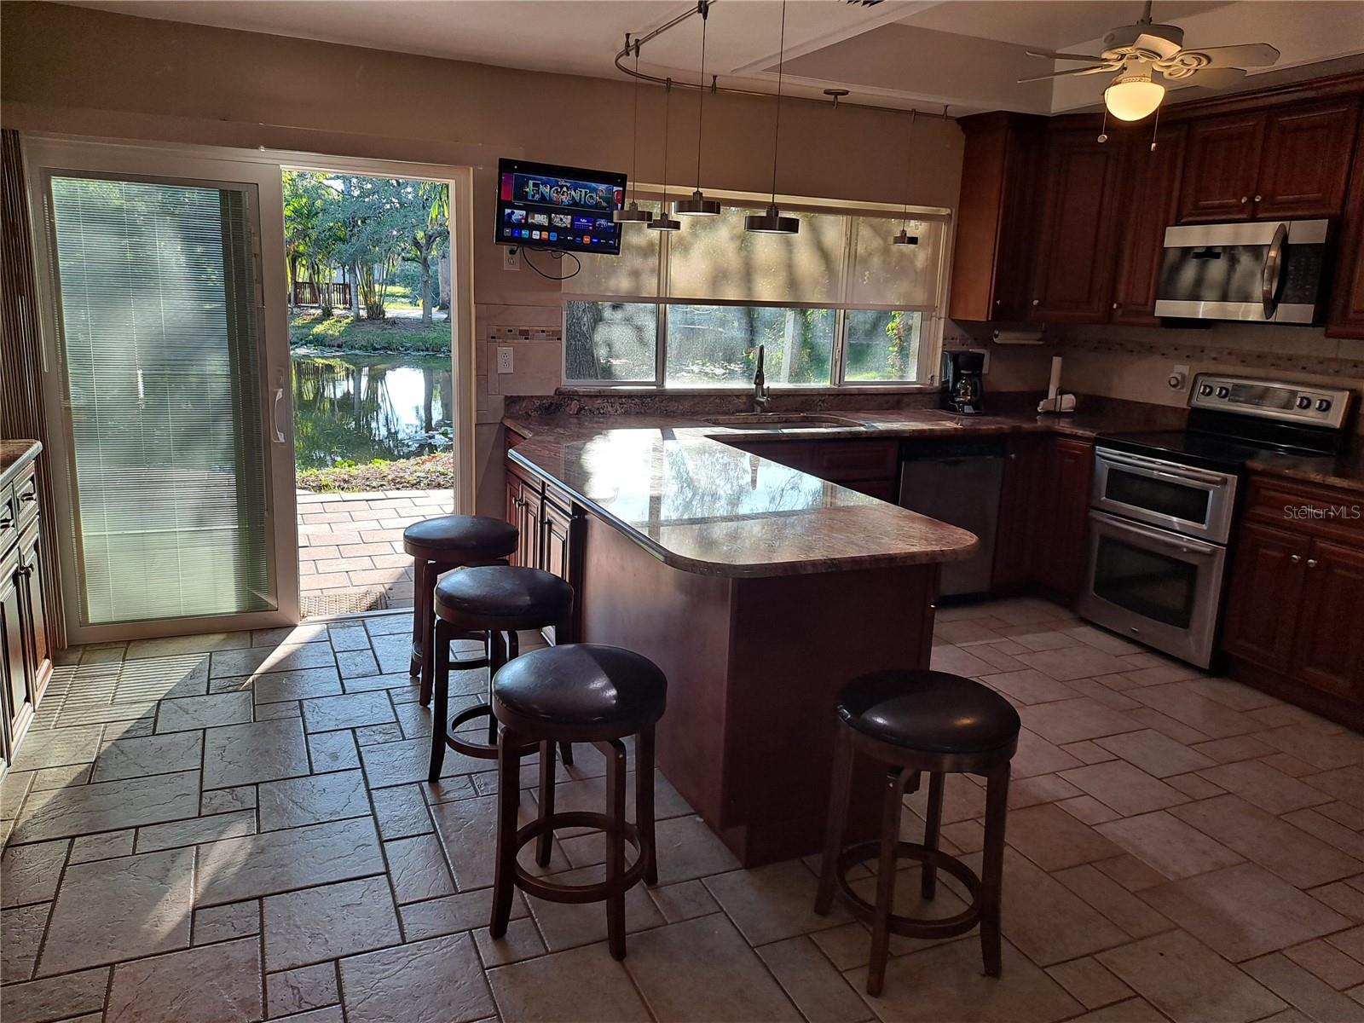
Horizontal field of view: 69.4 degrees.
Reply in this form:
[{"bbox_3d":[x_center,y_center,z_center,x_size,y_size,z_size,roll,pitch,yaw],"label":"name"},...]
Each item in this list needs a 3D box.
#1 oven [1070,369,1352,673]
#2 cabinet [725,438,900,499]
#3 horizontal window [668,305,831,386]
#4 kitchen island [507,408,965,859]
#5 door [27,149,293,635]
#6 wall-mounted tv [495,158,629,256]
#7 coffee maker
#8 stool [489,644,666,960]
[{"bbox_3d":[2.335,0.018,4.409,0.670,1.190,0.757,-3,13,-22],"label":"oven"},{"bbox_3d":[0.456,0.047,4.780,0.920,0.880,0.610,-3,13,-21],"label":"cabinet"},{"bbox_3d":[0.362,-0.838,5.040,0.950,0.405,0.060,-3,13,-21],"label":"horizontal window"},{"bbox_3d":[-0.094,0.273,3.566,0.915,0.914,2.670,-3,13,-22],"label":"kitchen island"},{"bbox_3d":[-2.081,-0.437,4.046,0.870,1.970,0.080,-3,13,-21],"label":"door"},{"bbox_3d":[-0.511,-1.273,4.150,0.560,0.334,0.050,-4,22,-24],"label":"wall-mounted tv"},{"bbox_3d":[1.538,-0.706,5.391,0.170,0.335,0.190,-2,13,-17],"label":"coffee maker"},{"bbox_3d":[-0.243,0.666,2.361,0.410,0.640,0.410,2,12,0],"label":"stool"}]

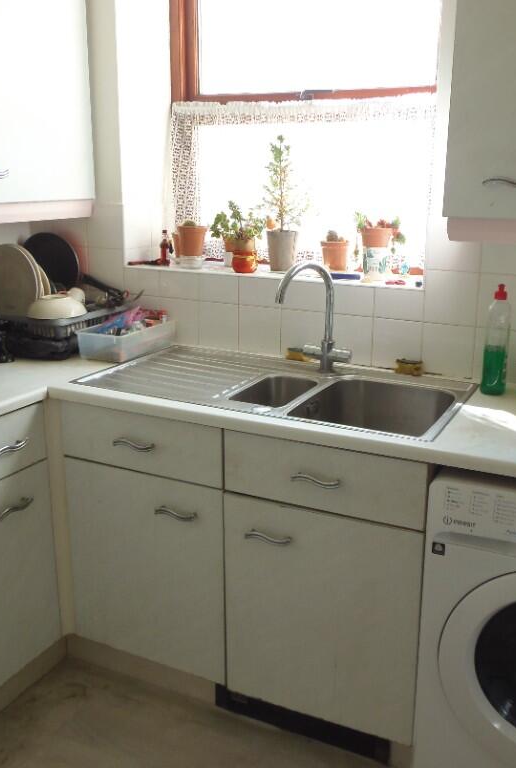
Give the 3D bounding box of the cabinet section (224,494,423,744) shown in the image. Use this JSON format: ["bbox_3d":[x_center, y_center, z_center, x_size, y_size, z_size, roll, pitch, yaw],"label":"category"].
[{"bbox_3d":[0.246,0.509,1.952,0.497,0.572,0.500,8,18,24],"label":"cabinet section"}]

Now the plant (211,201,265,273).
[{"bbox_3d":[-0.064,-0.497,2.388,0.175,0.232,0.160,1,15,0],"label":"plant"}]

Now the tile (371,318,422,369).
[{"bbox_3d":[0.408,-0.116,2.092,0.146,0.146,0.010,8,17,25],"label":"tile"}]

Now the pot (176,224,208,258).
[{"bbox_3d":[-0.225,-0.491,2.436,0.104,0.101,0.104,1,16,0],"label":"pot"}]

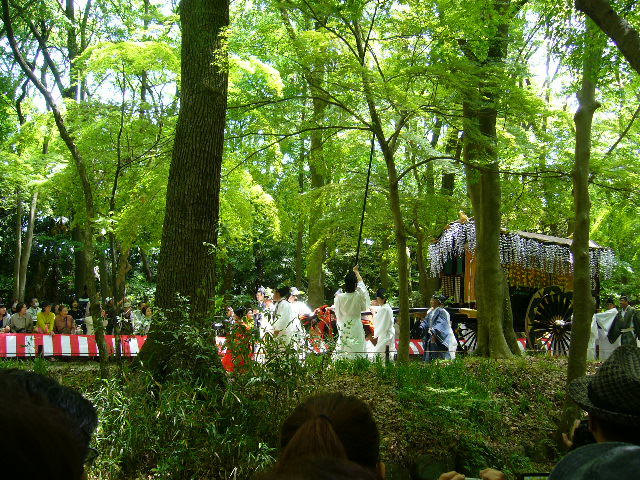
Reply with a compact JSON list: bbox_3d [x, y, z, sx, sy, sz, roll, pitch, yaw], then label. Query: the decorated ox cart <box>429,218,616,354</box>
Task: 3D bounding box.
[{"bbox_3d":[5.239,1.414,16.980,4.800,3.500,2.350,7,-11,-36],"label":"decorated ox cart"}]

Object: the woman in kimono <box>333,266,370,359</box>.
[{"bbox_3d":[0.618,1.452,12.700,0.680,1.860,0.500,2,-9,-8],"label":"woman in kimono"}]

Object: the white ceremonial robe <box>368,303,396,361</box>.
[{"bbox_3d":[1.372,2.052,14.200,0.600,1.360,0.520,-1,-4,17],"label":"white ceremonial robe"}]

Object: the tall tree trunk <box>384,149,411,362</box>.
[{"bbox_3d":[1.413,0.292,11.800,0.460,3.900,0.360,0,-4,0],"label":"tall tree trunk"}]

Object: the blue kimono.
[{"bbox_3d":[2.676,2.173,14.800,0.680,1.300,0.600,2,-4,-22],"label":"blue kimono"}]

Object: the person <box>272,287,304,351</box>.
[{"bbox_3d":[-0.652,1.765,13.400,0.650,1.600,0.550,-1,-9,12],"label":"person"}]

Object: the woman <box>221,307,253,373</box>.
[{"bbox_3d":[-1.574,1.876,12.200,0.450,1.280,0.500,0,-9,6],"label":"woman"}]

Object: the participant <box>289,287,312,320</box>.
[{"bbox_3d":[-0.465,1.834,14.000,0.500,1.650,0.550,8,-11,-39],"label":"participant"}]

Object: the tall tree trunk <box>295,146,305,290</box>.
[{"bbox_3d":[-0.855,-0.396,27.000,0.360,9.800,0.360,1,-9,0],"label":"tall tree trunk"}]

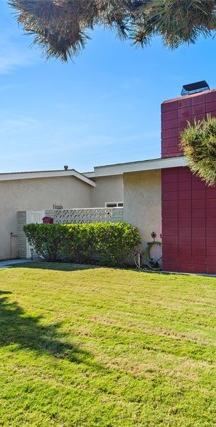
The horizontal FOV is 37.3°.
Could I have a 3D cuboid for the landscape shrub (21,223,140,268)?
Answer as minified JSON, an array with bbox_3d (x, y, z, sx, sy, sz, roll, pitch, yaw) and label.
[{"bbox_3d":[-0.820,0.820,8.900,3.500,1.100,0.850,-1,-2,32],"label":"landscape shrub"}]

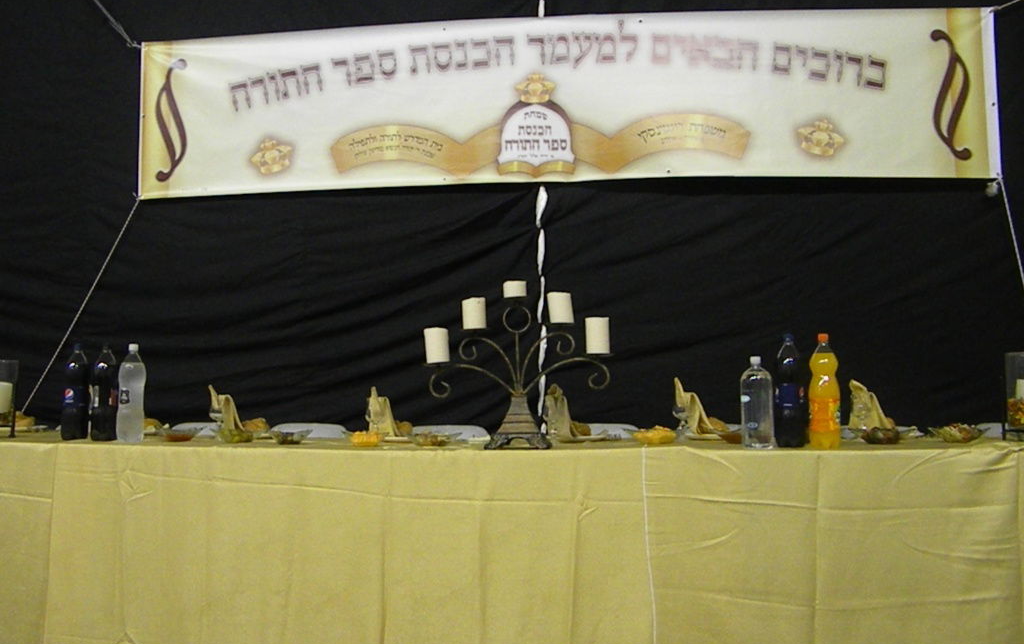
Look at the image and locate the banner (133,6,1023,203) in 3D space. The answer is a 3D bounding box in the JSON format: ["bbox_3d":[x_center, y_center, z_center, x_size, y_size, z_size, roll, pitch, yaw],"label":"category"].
[{"bbox_3d":[0.164,-1.032,4.020,4.160,0.800,0.060,0,-4,6],"label":"banner"}]

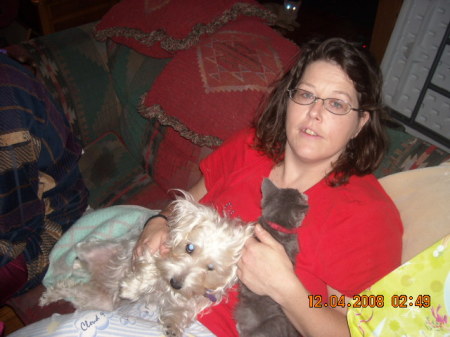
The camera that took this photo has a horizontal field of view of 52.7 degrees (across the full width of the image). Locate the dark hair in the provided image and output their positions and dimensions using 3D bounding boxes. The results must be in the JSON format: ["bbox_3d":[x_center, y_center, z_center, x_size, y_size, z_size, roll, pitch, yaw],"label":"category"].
[{"bbox_3d":[0.218,-0.122,0.970,0.260,0.285,0.220,19,15,19],"label":"dark hair"}]

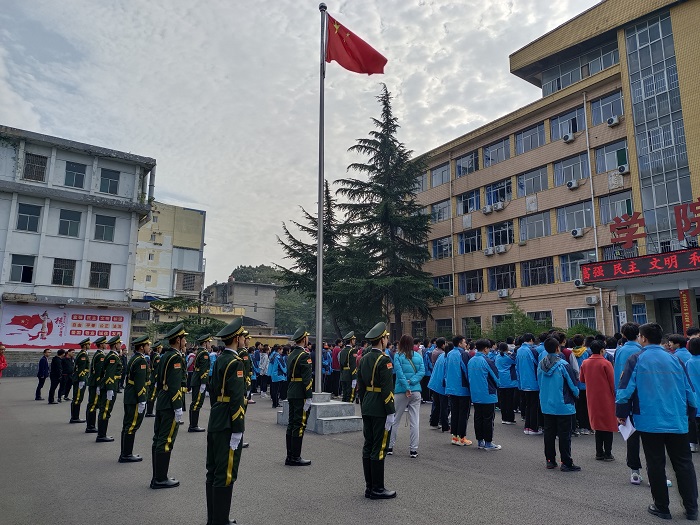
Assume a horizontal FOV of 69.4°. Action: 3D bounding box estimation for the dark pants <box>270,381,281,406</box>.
[{"bbox_3d":[-2.081,3.660,14.177,0.240,0.740,0.340,7,-12,-34],"label":"dark pants"}]

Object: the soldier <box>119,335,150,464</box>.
[{"bbox_3d":[-3.110,1.959,7.338,0.330,1.752,0.490,7,-12,-34],"label":"soldier"}]

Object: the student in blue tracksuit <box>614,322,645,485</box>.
[{"bbox_3d":[3.485,1.668,6.104,0.360,1.865,0.520,8,-13,-39],"label":"student in blue tracksuit"}]

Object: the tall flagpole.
[{"bbox_3d":[-0.667,-1.783,11.528,0.170,9.232,0.170,0,-10,0],"label":"tall flagpole"}]

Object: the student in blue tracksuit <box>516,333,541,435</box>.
[{"bbox_3d":[3.383,2.264,9.552,0.340,1.847,0.500,7,-12,-34],"label":"student in blue tracksuit"}]

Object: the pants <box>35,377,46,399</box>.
[{"bbox_3d":[-10.739,4.360,17.596,0.340,0.818,0.360,6,-12,-31],"label":"pants"}]

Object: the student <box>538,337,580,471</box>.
[{"bbox_3d":[2.802,1.880,6.828,0.380,1.716,0.520,7,-12,-34],"label":"student"}]

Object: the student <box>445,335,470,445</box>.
[{"bbox_3d":[1.832,2.146,8.574,0.360,1.781,0.500,6,-12,-31],"label":"student"}]

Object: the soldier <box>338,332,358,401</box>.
[{"bbox_3d":[-0.032,2.458,10.532,0.330,1.870,0.490,7,-12,-34],"label":"soldier"}]

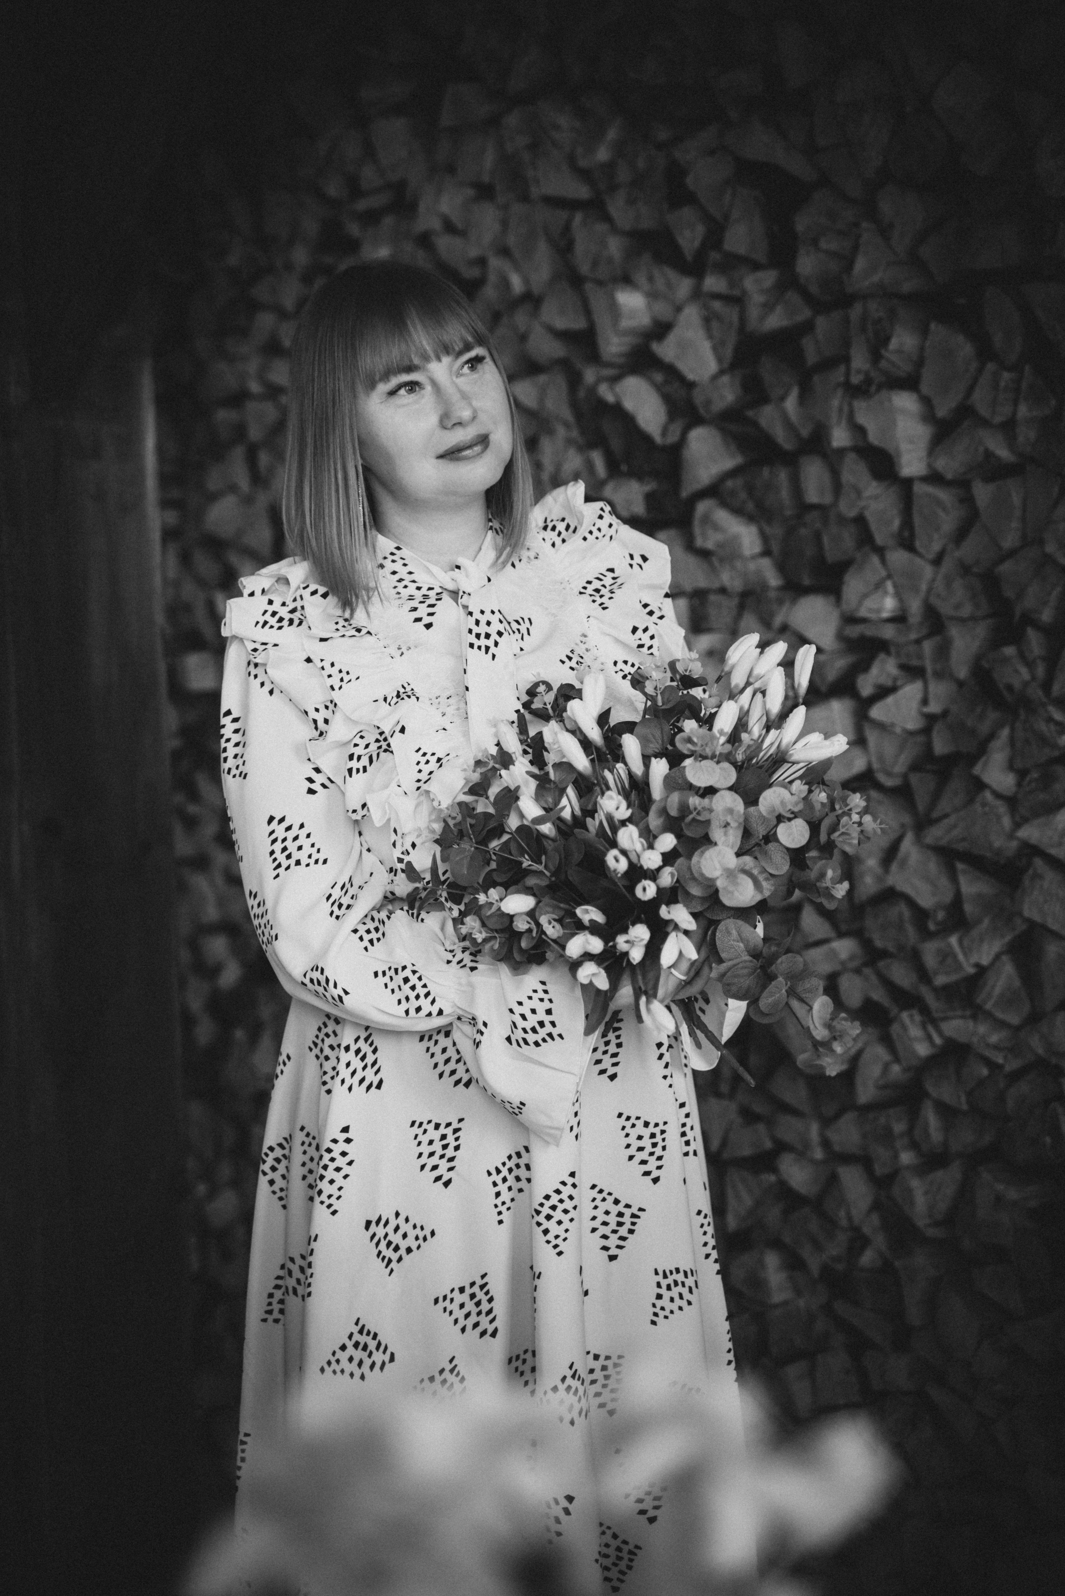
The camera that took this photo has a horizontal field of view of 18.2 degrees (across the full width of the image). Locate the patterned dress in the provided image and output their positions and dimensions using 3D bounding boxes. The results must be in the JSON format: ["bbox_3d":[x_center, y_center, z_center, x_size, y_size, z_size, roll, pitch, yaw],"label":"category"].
[{"bbox_3d":[-0.045,0.340,2.940,0.500,1.240,0.420,-3,3,-20],"label":"patterned dress"}]

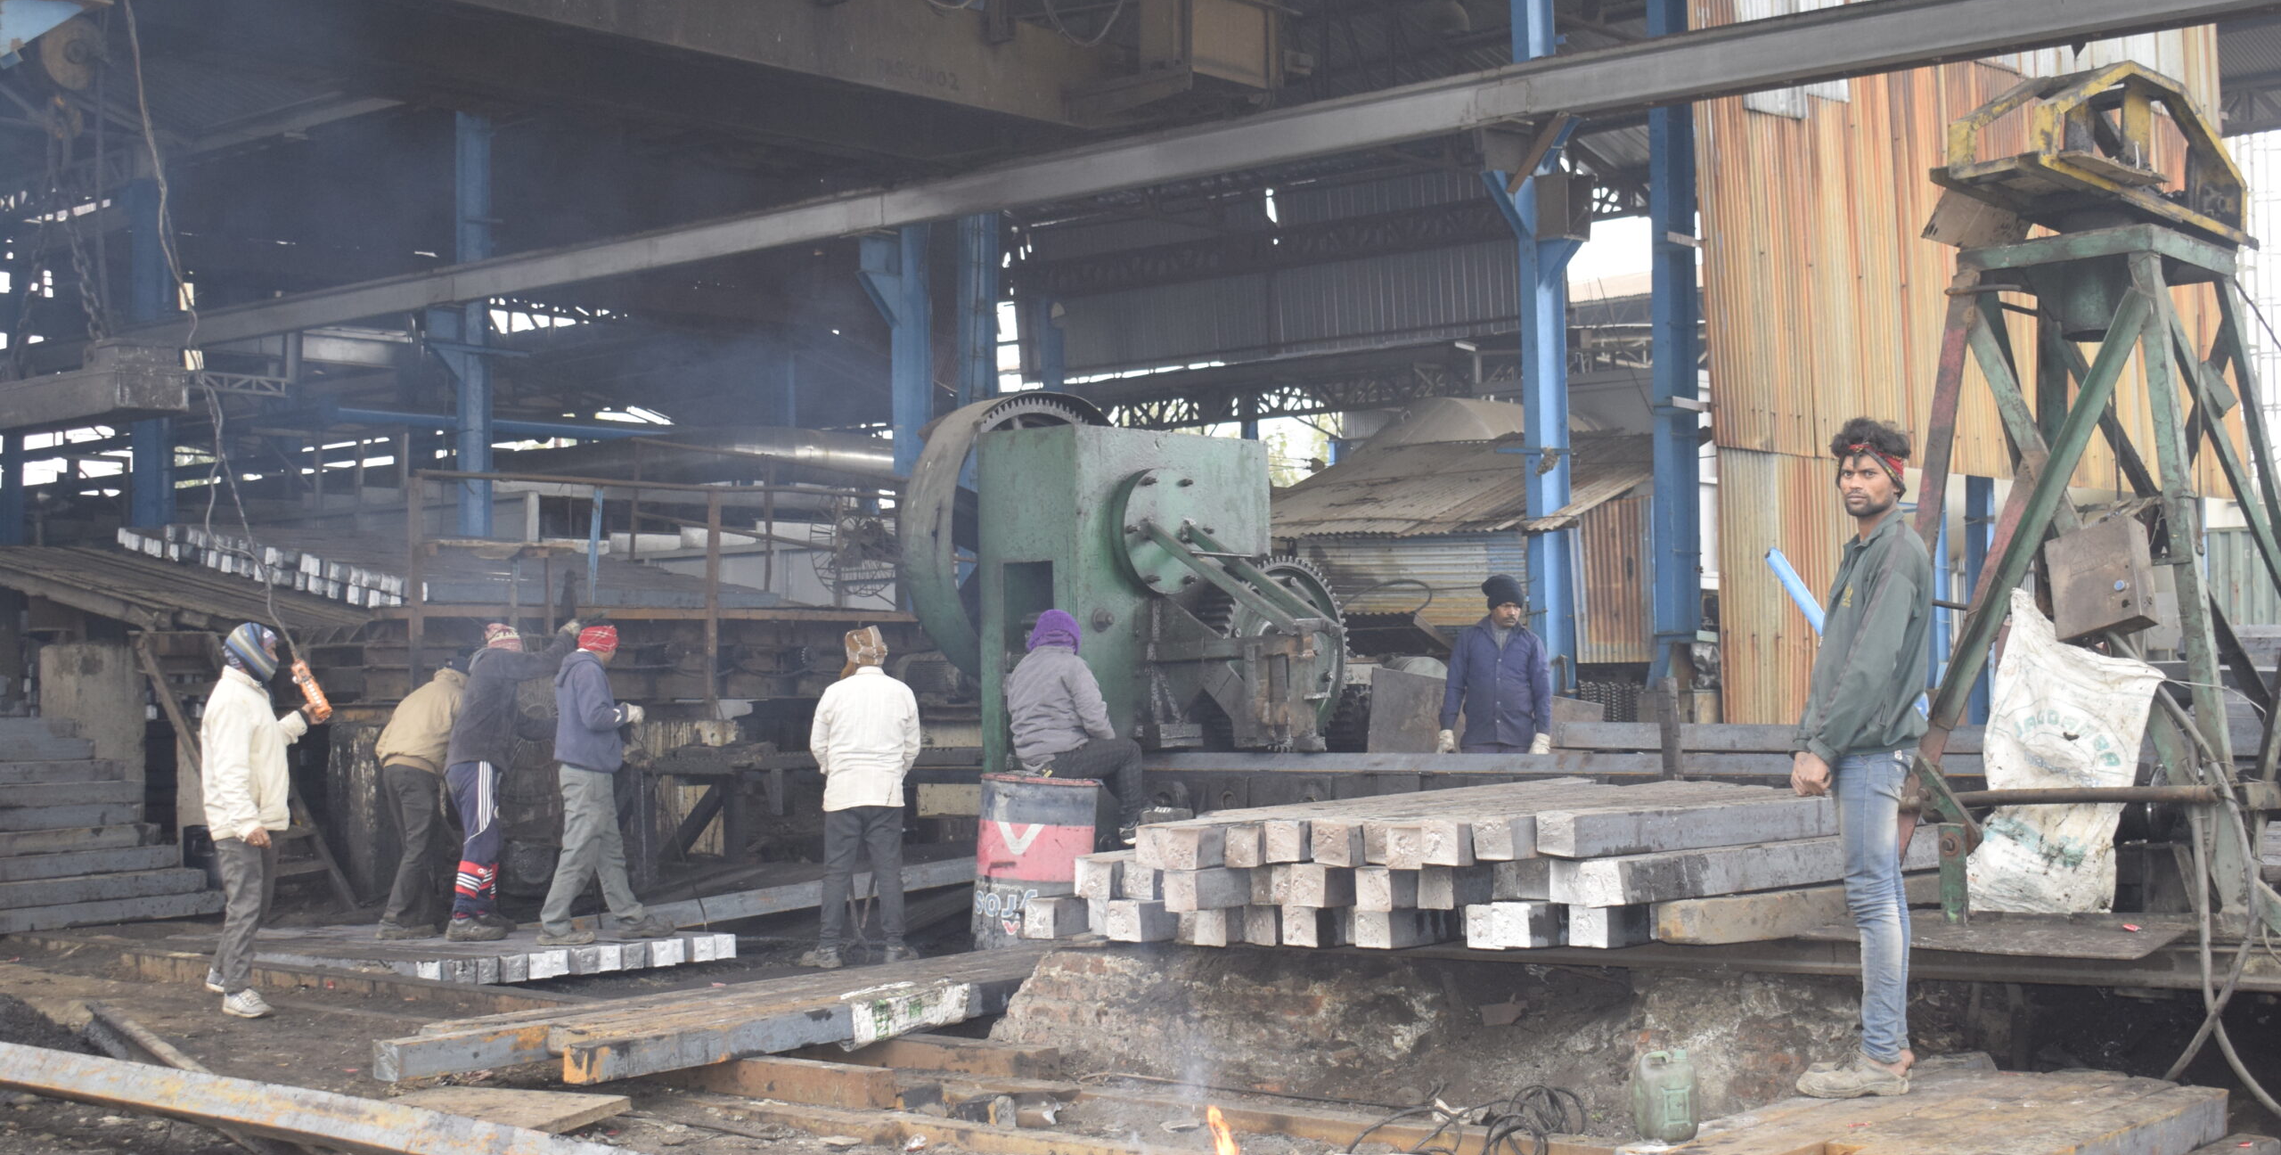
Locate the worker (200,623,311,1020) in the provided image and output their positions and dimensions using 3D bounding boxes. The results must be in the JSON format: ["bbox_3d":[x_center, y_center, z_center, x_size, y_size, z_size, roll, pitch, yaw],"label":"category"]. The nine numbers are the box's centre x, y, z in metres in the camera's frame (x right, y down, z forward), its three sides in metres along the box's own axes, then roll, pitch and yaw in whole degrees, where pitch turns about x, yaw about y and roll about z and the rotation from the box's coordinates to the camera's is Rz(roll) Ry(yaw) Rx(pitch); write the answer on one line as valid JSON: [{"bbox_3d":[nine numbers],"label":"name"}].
[{"bbox_3d":[-3.862,1.035,12.400,0.420,1.680,0.440,-2,-2,18],"label":"worker"}]

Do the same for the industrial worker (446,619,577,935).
[{"bbox_3d":[-3.134,1.004,14.150,0.560,1.630,0.450,0,-2,-28],"label":"industrial worker"}]

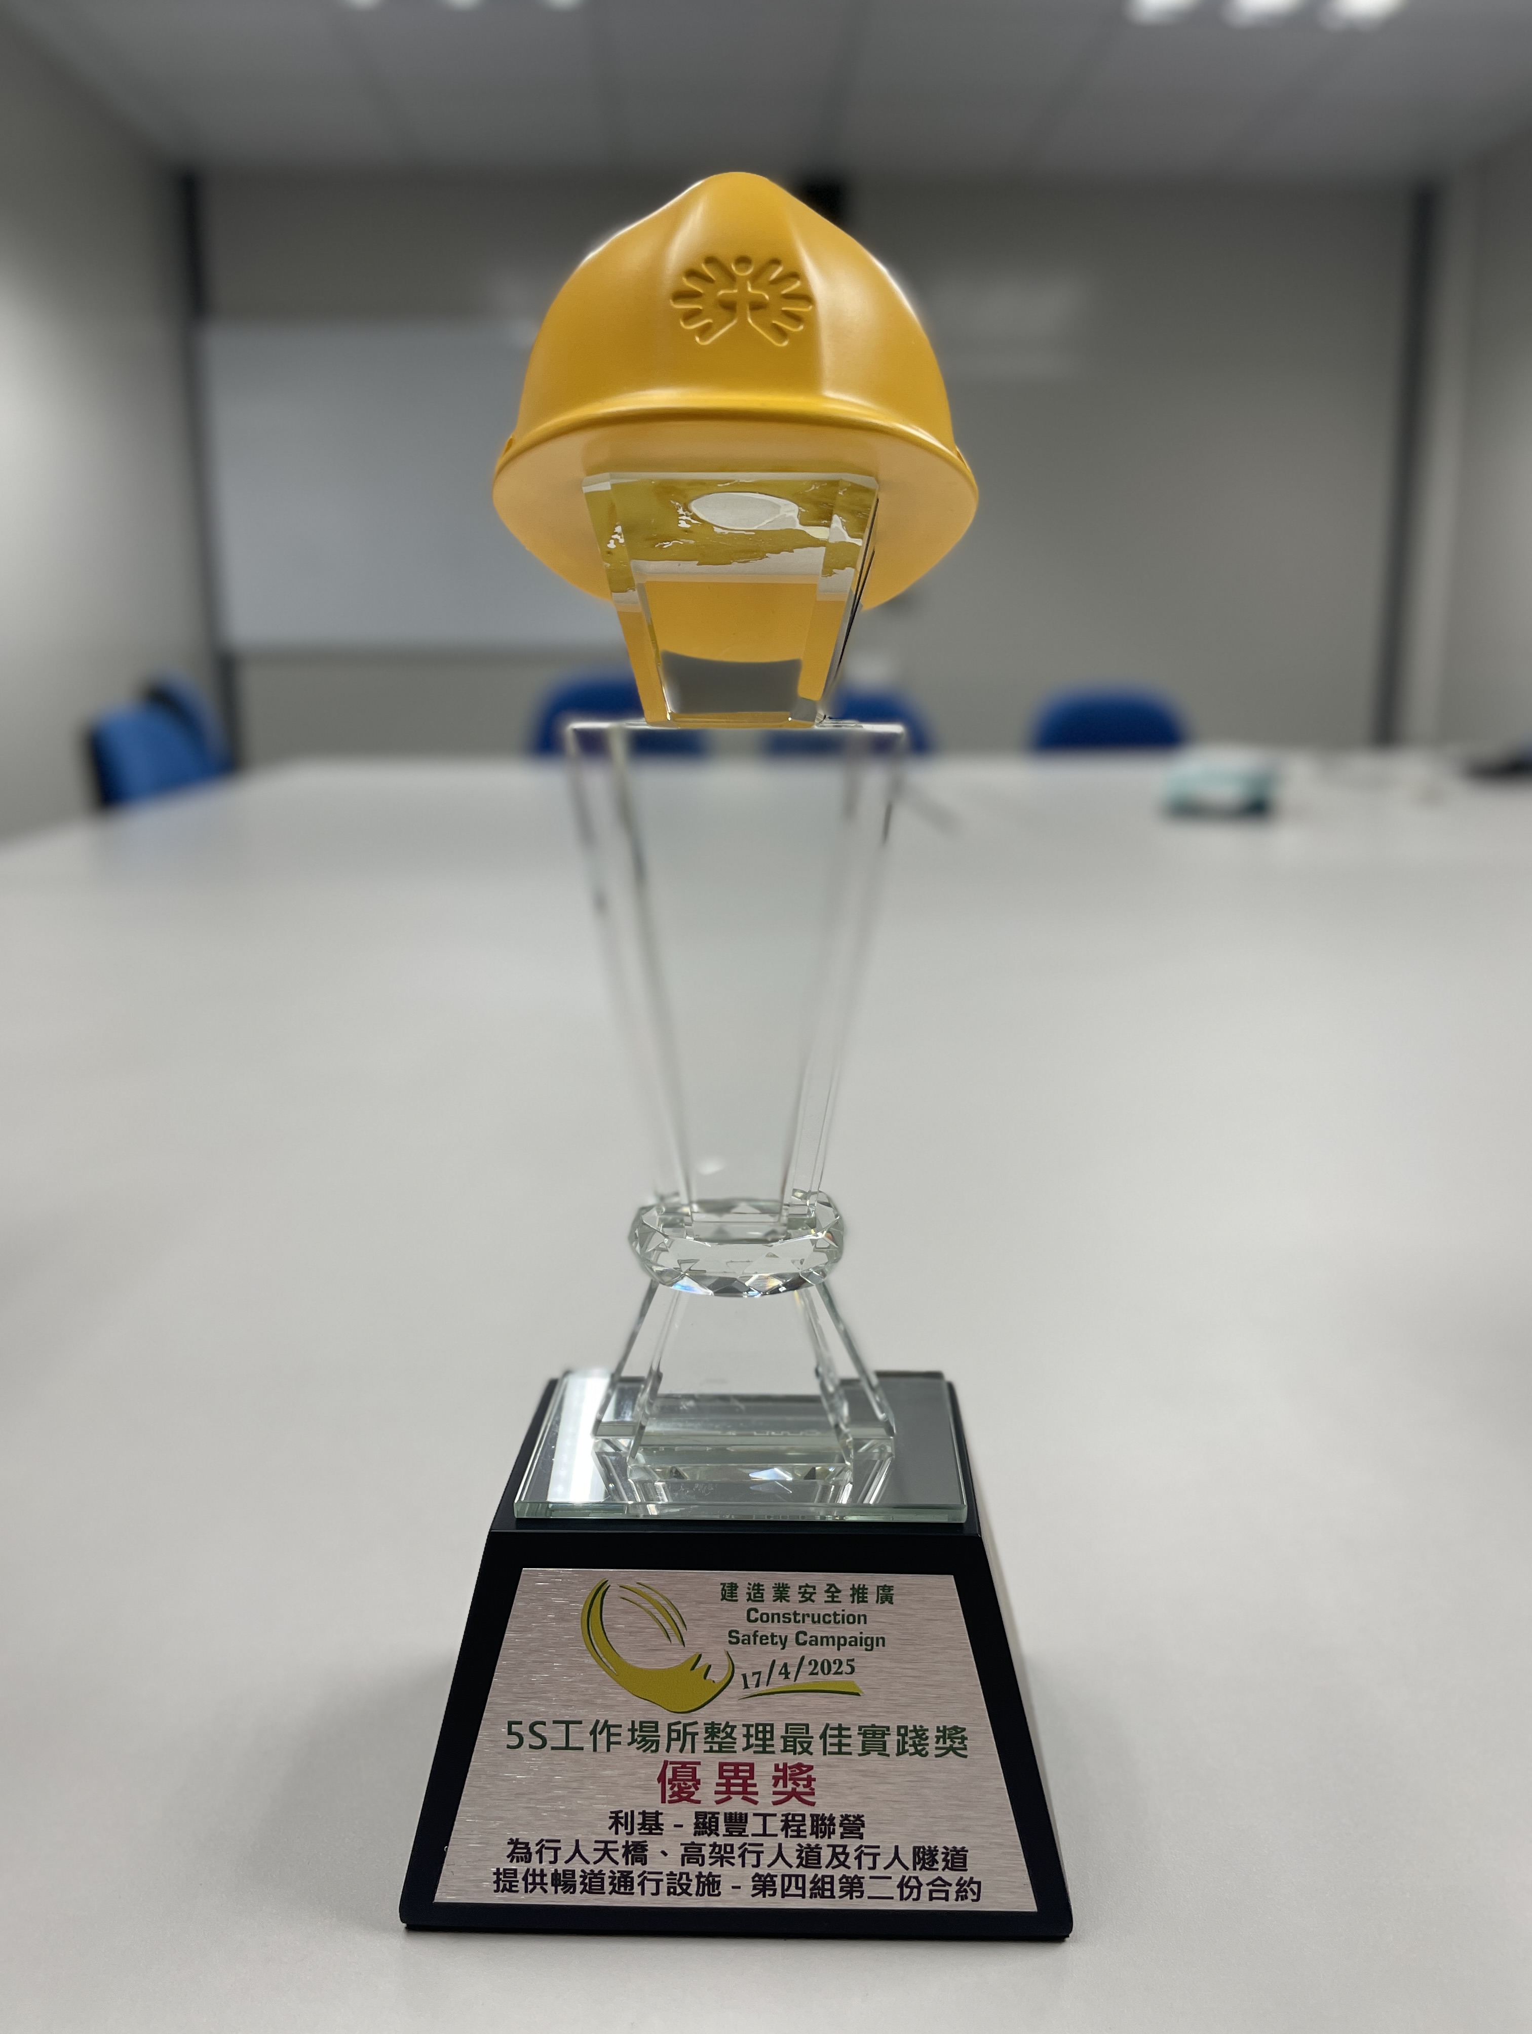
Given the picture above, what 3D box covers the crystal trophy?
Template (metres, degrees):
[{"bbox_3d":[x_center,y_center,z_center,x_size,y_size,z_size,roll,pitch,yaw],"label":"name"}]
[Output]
[{"bbox_3d":[-0.004,0.008,0.304,0.125,0.318,0.104,0,12,1],"label":"crystal trophy"}]

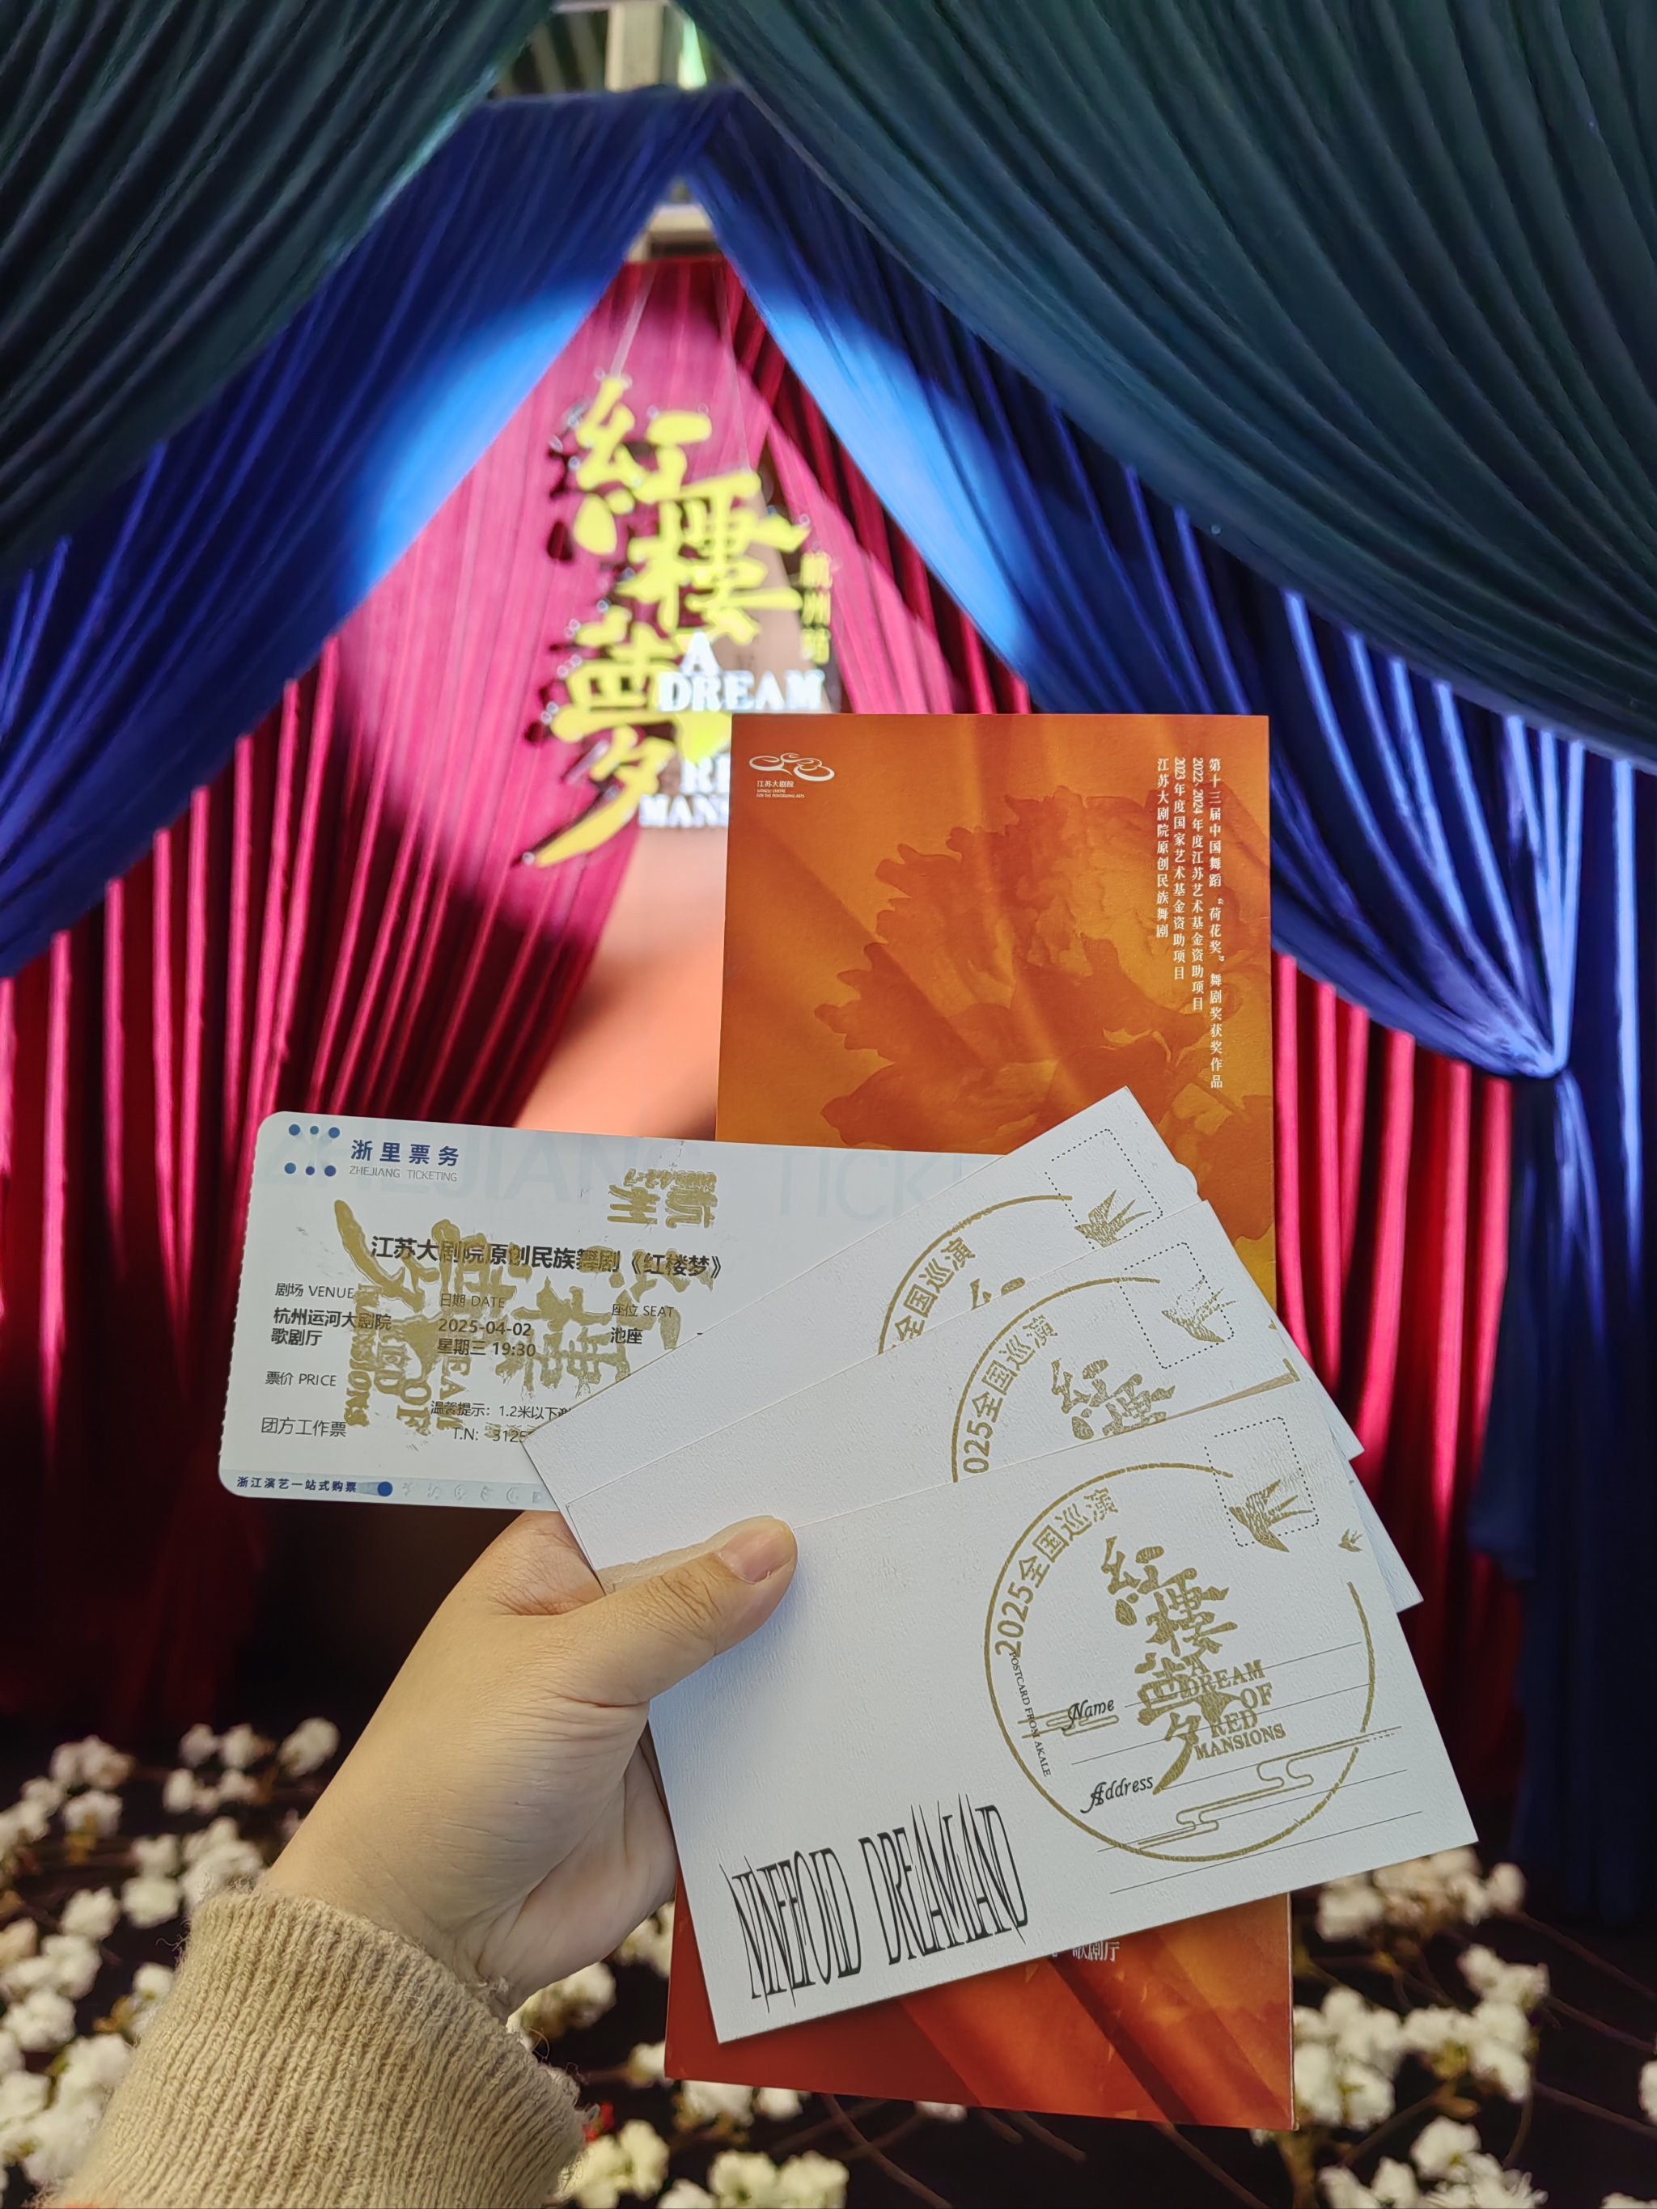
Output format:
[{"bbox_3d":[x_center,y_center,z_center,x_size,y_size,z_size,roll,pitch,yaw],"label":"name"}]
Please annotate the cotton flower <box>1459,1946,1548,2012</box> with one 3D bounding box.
[{"bbox_3d":[0.634,0.822,1.620,0.083,0.061,0.072,3,6,23],"label":"cotton flower"}]

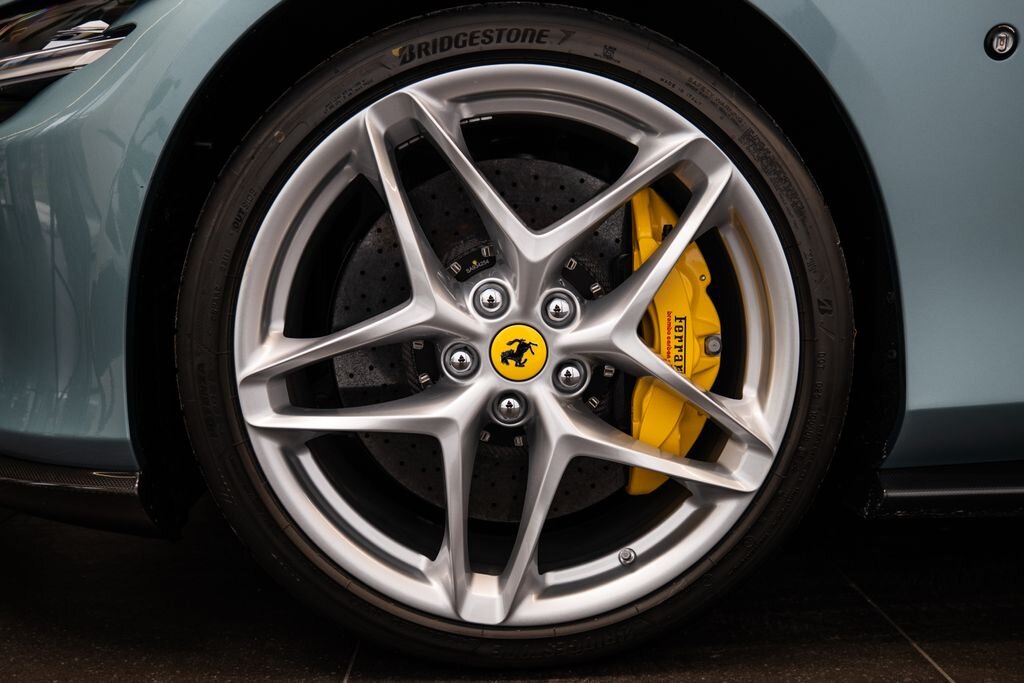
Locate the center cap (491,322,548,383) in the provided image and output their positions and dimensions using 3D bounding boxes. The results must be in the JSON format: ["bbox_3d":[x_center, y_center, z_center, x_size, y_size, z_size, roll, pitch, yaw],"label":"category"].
[{"bbox_3d":[0.007,0.010,0.868,0.058,0.058,0.014,0,6,-2],"label":"center cap"}]

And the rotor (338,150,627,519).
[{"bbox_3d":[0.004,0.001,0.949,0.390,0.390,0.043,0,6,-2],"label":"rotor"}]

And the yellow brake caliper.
[{"bbox_3d":[0.171,-0.001,0.952,0.104,0.325,0.120,0,6,-2],"label":"yellow brake caliper"}]

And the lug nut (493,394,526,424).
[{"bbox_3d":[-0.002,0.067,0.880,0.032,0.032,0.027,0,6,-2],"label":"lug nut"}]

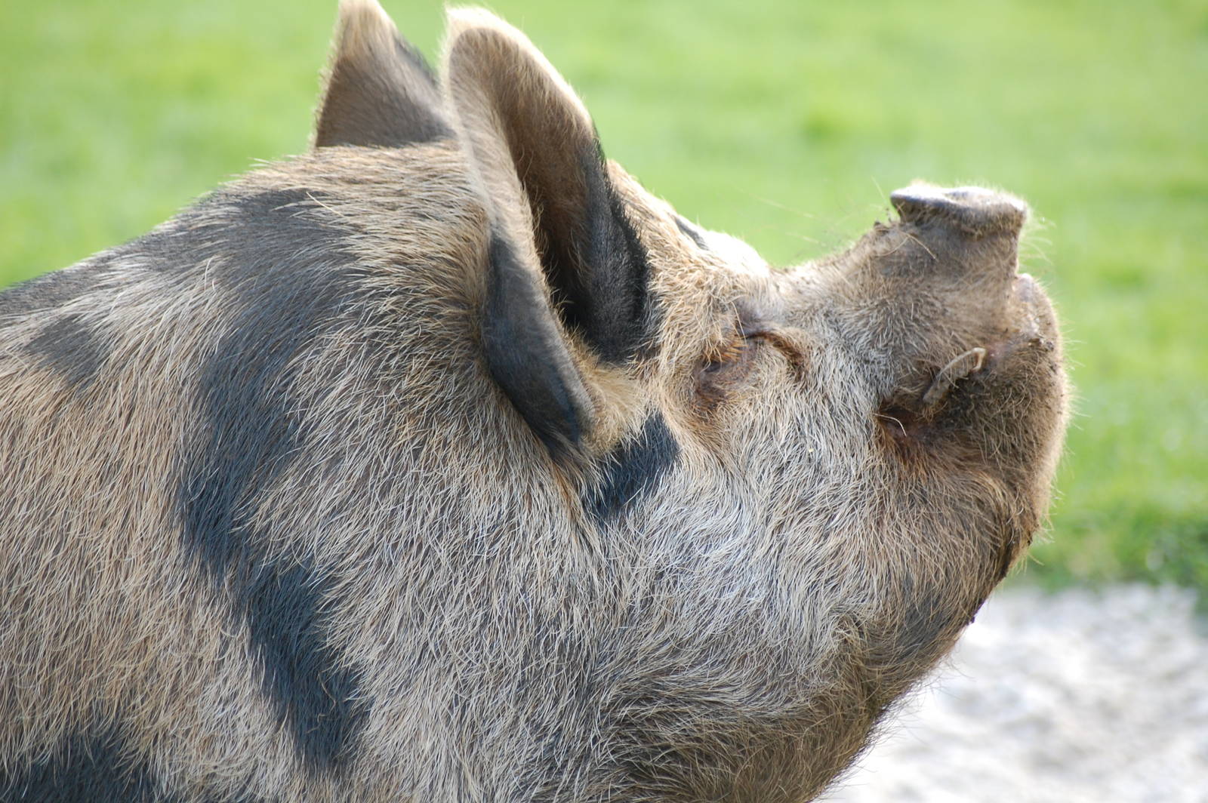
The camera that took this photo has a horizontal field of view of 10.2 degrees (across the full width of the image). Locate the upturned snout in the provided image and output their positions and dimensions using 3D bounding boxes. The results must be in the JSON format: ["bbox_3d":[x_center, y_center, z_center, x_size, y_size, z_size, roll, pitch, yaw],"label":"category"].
[{"bbox_3d":[0.178,-0.095,3.400,0.066,0.021,0.082,6,8,-7],"label":"upturned snout"}]

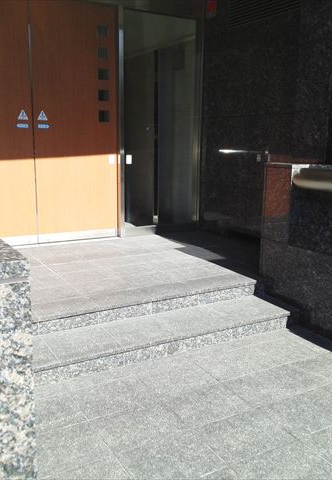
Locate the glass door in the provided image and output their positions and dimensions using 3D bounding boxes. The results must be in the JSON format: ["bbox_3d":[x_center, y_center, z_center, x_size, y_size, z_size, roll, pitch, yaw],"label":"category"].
[{"bbox_3d":[-0.034,-1.396,6.146,1.104,2.564,0.058,-6,13,-29],"label":"glass door"}]

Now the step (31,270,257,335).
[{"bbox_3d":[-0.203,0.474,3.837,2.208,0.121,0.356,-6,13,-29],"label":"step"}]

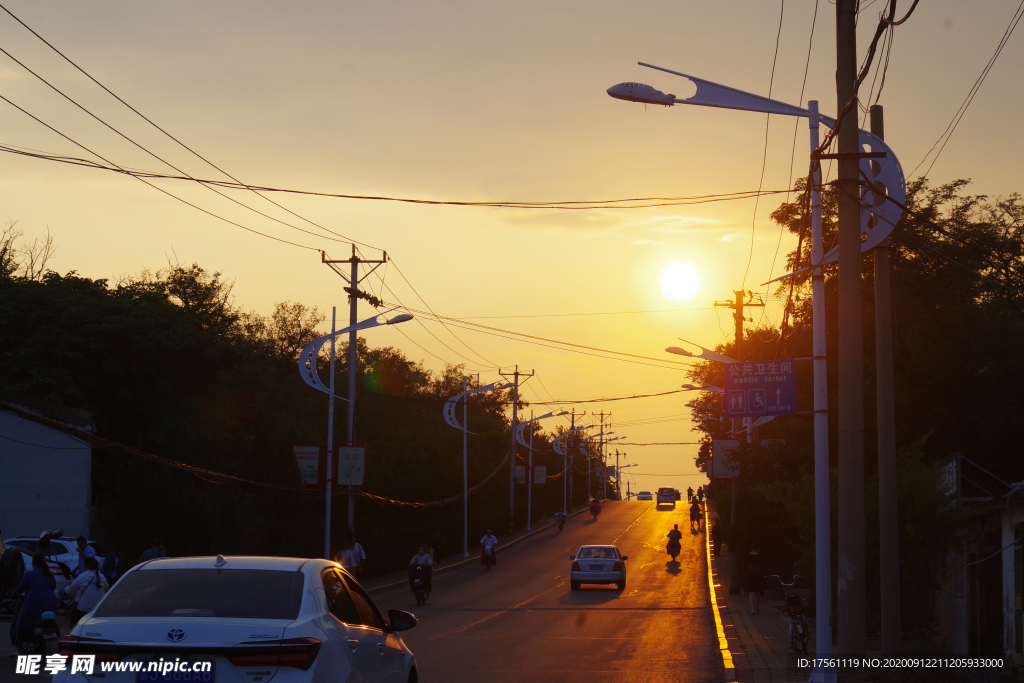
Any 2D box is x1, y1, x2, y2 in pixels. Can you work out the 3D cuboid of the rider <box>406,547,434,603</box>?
[{"bbox_3d":[-2.690,6.806,72.200,0.720,1.630,1.750,0,-3,4],"label":"rider"}]

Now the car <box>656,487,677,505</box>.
[{"bbox_3d":[15.100,15.020,241.000,1.780,1.820,4.600,0,-3,4],"label":"car"}]

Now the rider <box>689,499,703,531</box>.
[{"bbox_3d":[11.567,11.000,156.000,0.720,1.750,1.700,0,-5,4],"label":"rider"}]

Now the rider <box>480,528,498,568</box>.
[{"bbox_3d":[-0.903,8.245,98.000,0.680,1.580,1.700,0,-5,4],"label":"rider"}]

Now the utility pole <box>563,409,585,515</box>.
[{"bbox_3d":[5.135,9.959,208.330,2.000,8.671,0.360,0,-5,4],"label":"utility pole"}]

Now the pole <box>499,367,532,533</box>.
[{"bbox_3d":[0.152,6.386,145.000,2.050,10.000,0.350,2,-5,4],"label":"pole"}]

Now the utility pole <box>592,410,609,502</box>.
[{"bbox_3d":[9.805,12.560,272.655,2.000,9.971,0.360,0,-5,4],"label":"utility pole"}]

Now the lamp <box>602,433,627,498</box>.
[{"bbox_3d":[11.410,14.283,281.000,3.300,7.300,0.450,0,-5,4],"label":"lamp"}]

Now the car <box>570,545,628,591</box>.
[{"bbox_3d":[2.916,7.552,82.600,1.700,1.440,4.300,0,-3,4],"label":"car"}]

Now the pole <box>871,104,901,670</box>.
[{"bbox_3d":[4.302,0.589,28.600,0.260,6.700,0.260,-1,-5,4],"label":"pole"}]

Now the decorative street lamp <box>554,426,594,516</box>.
[{"bbox_3d":[4.816,9.985,193.805,3.250,7.048,0.360,0,-5,4],"label":"decorative street lamp"}]

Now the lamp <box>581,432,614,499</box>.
[{"bbox_3d":[8.158,12.022,236.135,3.292,7.061,0.360,0,-5,4],"label":"lamp"}]

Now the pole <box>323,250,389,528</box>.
[{"bbox_3d":[-5.072,2.324,78.800,2.050,10.700,0.350,0,-5,4],"label":"pole"}]

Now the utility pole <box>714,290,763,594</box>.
[{"bbox_3d":[6.498,2.898,71.000,1.420,8.722,0.340,0,-5,4],"label":"utility pole"}]

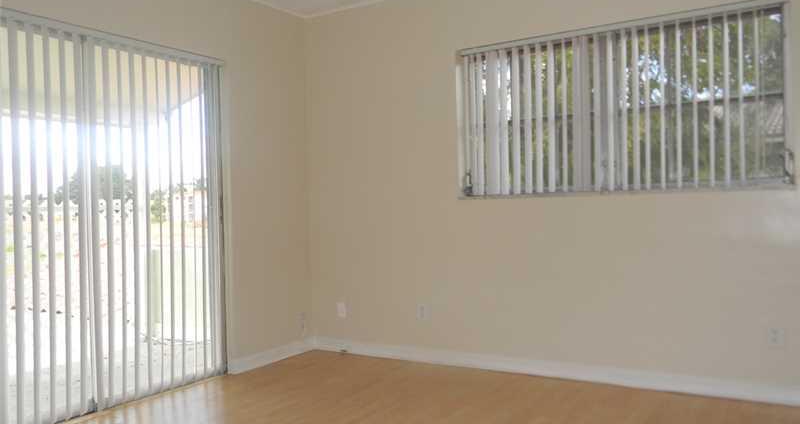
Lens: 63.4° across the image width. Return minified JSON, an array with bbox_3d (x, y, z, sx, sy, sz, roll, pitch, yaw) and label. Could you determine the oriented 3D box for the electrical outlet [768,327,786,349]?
[{"bbox_3d":[1.885,0.627,3.235,0.075,0.115,0.012,-1,0,33],"label":"electrical outlet"}]

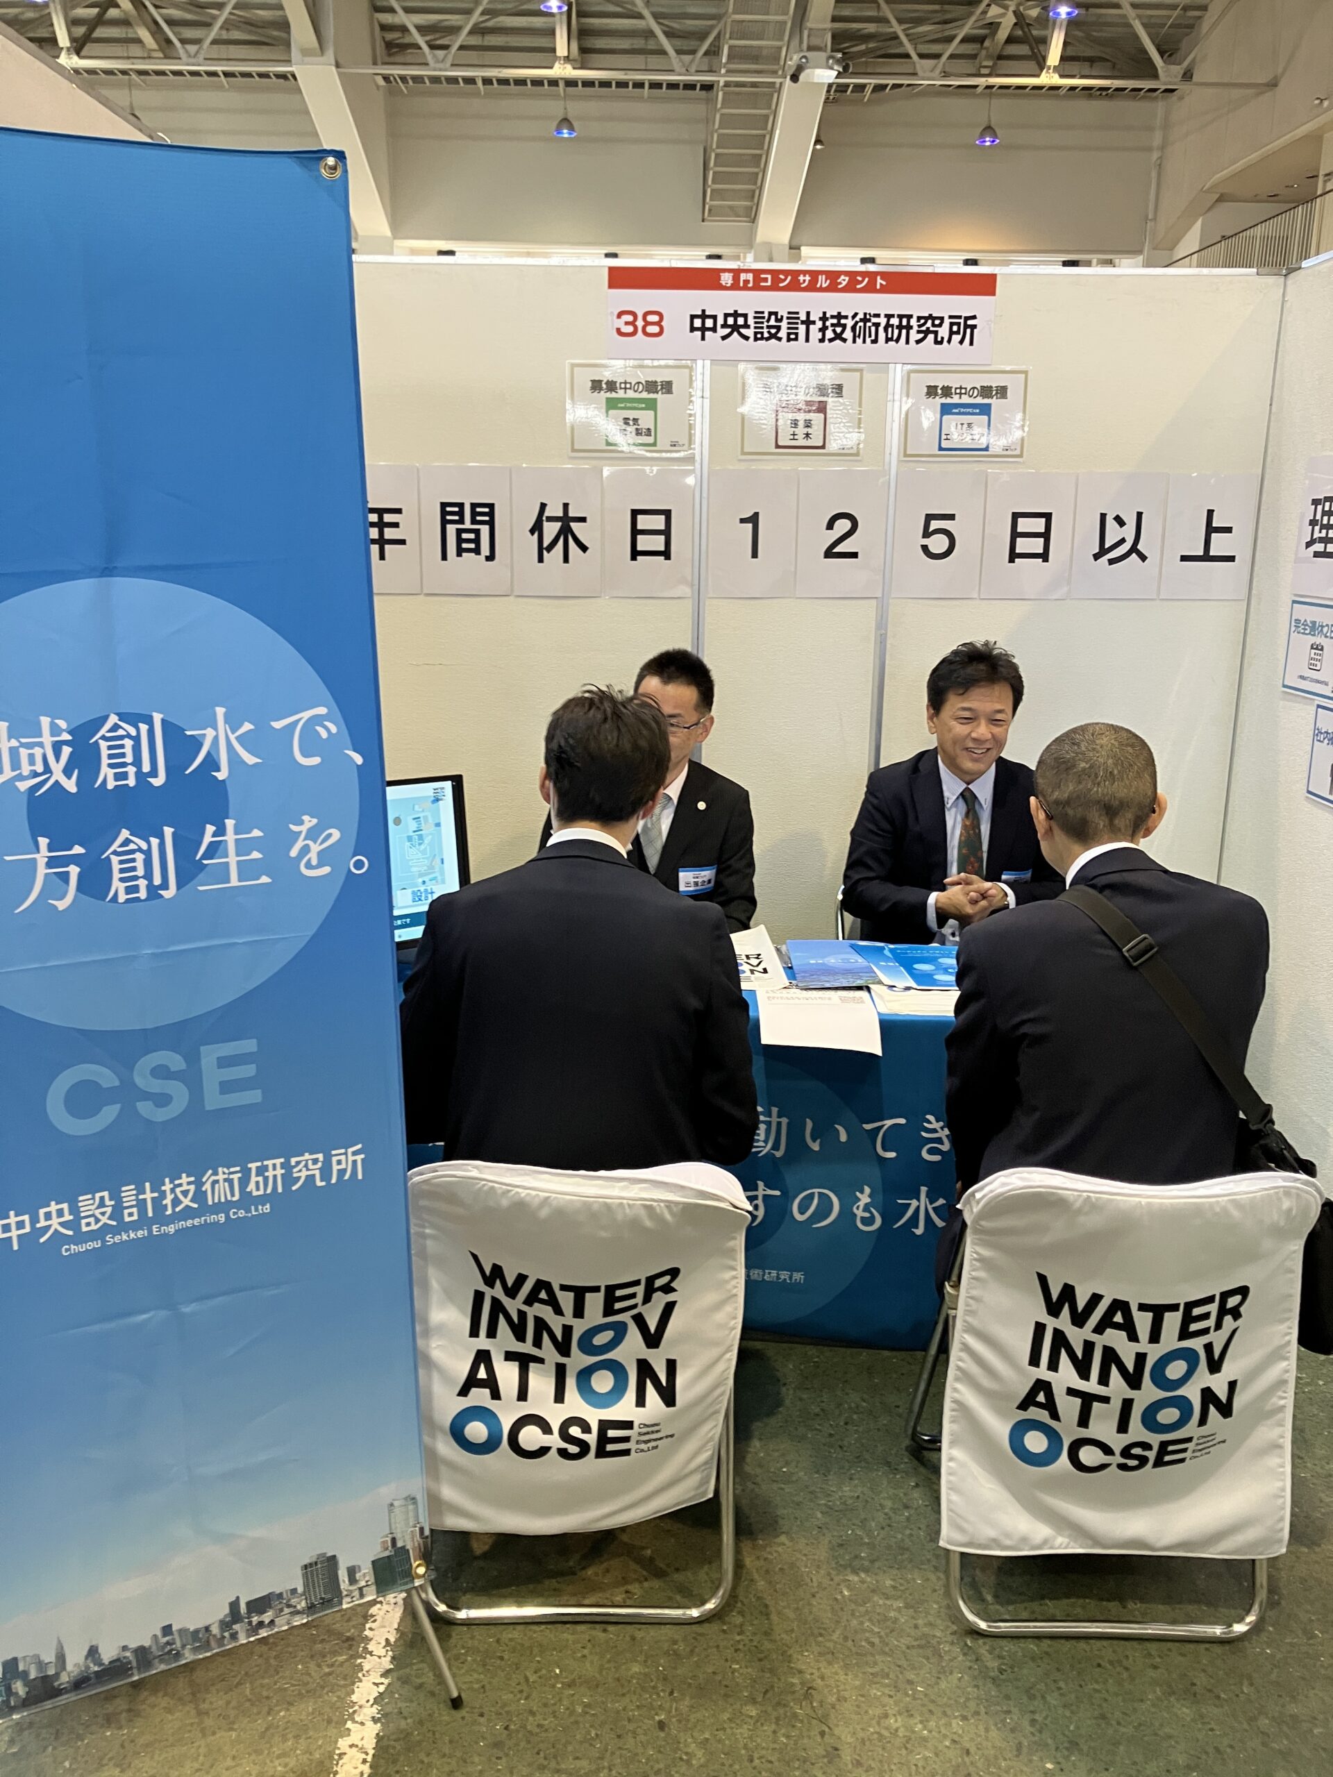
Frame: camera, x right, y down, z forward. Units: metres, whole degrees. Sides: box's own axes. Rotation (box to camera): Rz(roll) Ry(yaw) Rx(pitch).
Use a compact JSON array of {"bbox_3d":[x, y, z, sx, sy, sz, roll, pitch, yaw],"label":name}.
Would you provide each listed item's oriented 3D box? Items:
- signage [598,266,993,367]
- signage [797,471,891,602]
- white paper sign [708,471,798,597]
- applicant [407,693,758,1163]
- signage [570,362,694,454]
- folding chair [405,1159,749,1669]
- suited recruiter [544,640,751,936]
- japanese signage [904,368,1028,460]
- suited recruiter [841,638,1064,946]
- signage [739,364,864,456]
[{"bbox_3d":[0.317,-1.329,3.343,0.906,0.199,0.010,0,15,-2],"label":"signage"},{"bbox_3d":[0.423,-0.852,3.473,0.213,0.302,0.010,0,15,-2],"label":"signage"},{"bbox_3d":[0.208,-0.851,3.464,0.214,0.302,0.010,0,15,-2],"label":"white paper sign"},{"bbox_3d":[-0.131,0.334,2.287,0.530,1.290,0.680,1,15,0],"label":"applicant"},{"bbox_3d":[-0.081,-1.126,3.379,0.297,0.211,0.010,0,15,-2],"label":"signage"},{"bbox_3d":[-0.122,0.648,2.163,0.465,0.745,0.500,0,15,-1],"label":"folding chair"},{"bbox_3d":[-0.041,0.130,3.116,0.480,1.265,0.620,1,15,2],"label":"suited recruiter"},{"bbox_3d":[0.710,-1.125,3.413,0.295,0.209,0.010,0,15,-2],"label":"japanese signage"},{"bbox_3d":[0.637,0.135,3.064,0.500,1.295,0.650,-1,15,-5],"label":"suited recruiter"},{"bbox_3d":[0.319,-1.128,3.396,0.289,0.204,0.010,0,15,-2],"label":"signage"}]

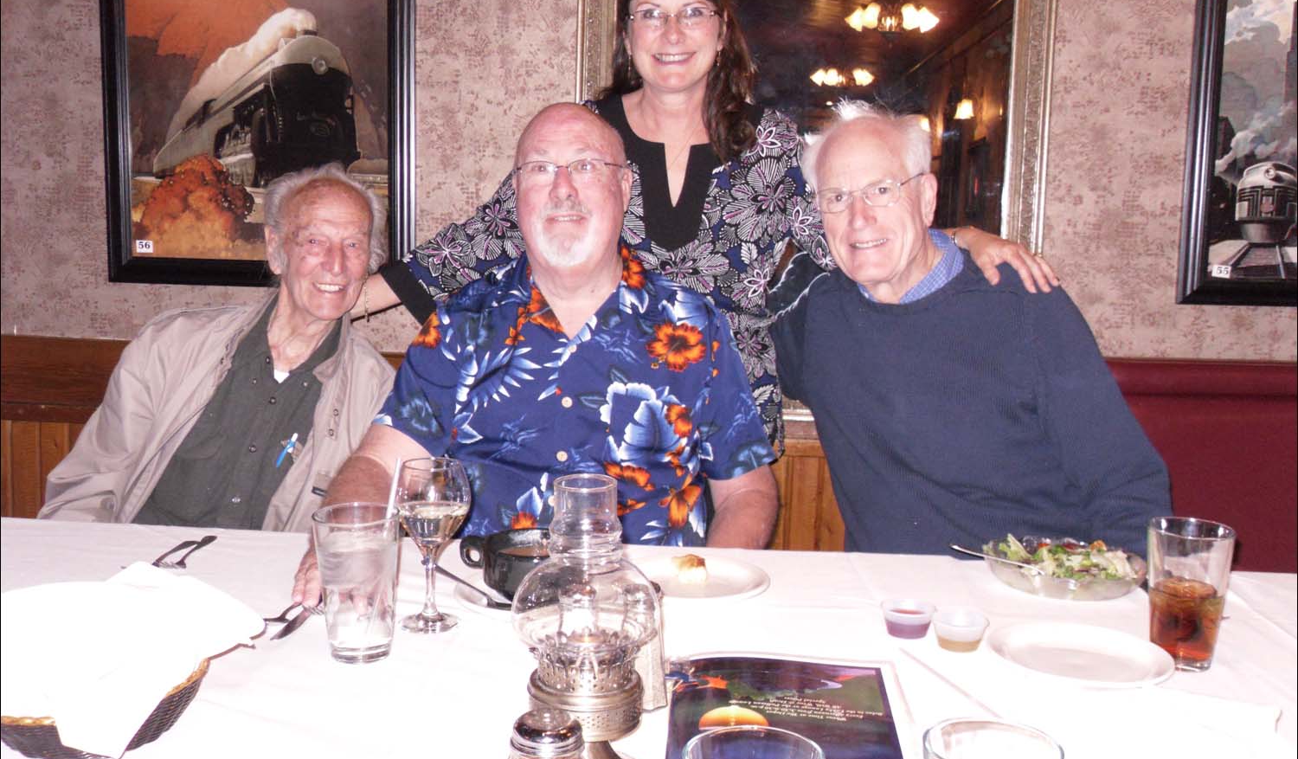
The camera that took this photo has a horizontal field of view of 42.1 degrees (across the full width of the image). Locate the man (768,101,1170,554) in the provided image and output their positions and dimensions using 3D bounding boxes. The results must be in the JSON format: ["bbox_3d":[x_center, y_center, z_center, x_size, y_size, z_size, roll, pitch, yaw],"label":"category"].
[{"bbox_3d":[0.440,0.278,2.403,0.600,1.300,0.740,4,11,13],"label":"man"}]

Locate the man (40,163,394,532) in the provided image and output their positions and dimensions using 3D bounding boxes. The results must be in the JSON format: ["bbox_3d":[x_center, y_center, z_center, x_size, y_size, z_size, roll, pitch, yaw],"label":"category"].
[{"bbox_3d":[-0.671,0.274,2.555,0.580,1.190,0.720,0,11,-8],"label":"man"}]

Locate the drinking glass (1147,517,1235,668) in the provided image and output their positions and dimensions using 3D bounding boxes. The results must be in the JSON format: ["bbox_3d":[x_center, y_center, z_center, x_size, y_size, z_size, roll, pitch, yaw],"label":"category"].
[{"bbox_3d":[0.567,0.228,1.775,0.088,0.149,0.088,2,11,0],"label":"drinking glass"}]

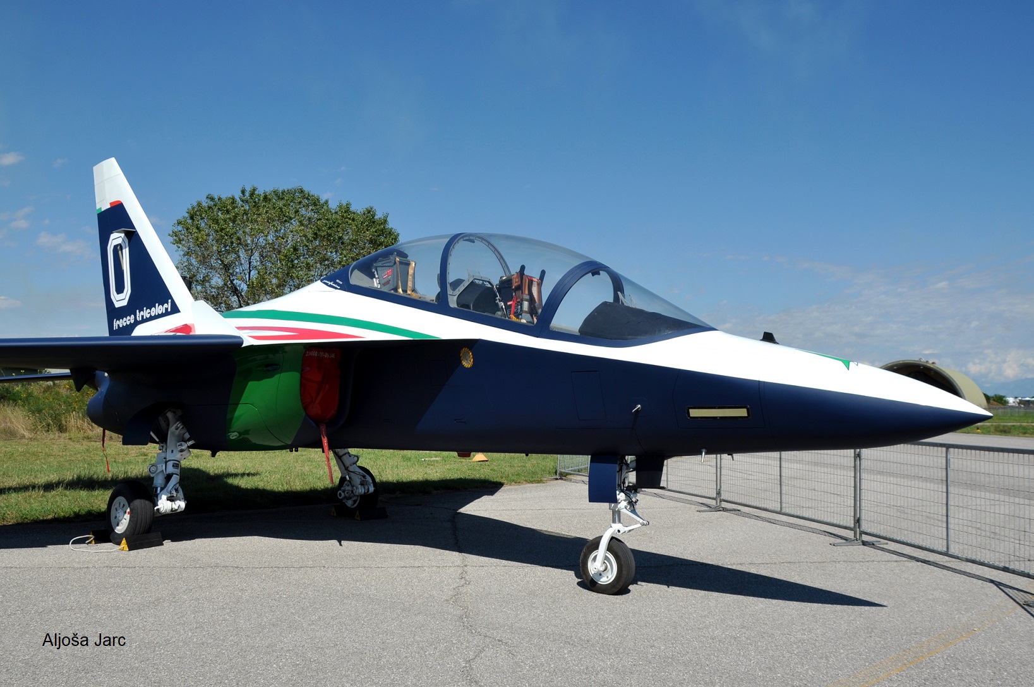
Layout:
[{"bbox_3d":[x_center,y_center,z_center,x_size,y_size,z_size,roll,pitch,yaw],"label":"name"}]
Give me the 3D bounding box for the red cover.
[{"bbox_3d":[-1.691,0.358,6.664,0.200,0.650,0.430,-2,-6,37],"label":"red cover"}]

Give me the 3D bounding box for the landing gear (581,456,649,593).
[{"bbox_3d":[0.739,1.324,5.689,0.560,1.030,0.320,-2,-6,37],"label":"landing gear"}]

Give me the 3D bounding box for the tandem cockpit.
[{"bbox_3d":[-0.321,-0.456,6.674,4.220,1.040,1.000,-2,-6,37],"label":"tandem cockpit"}]

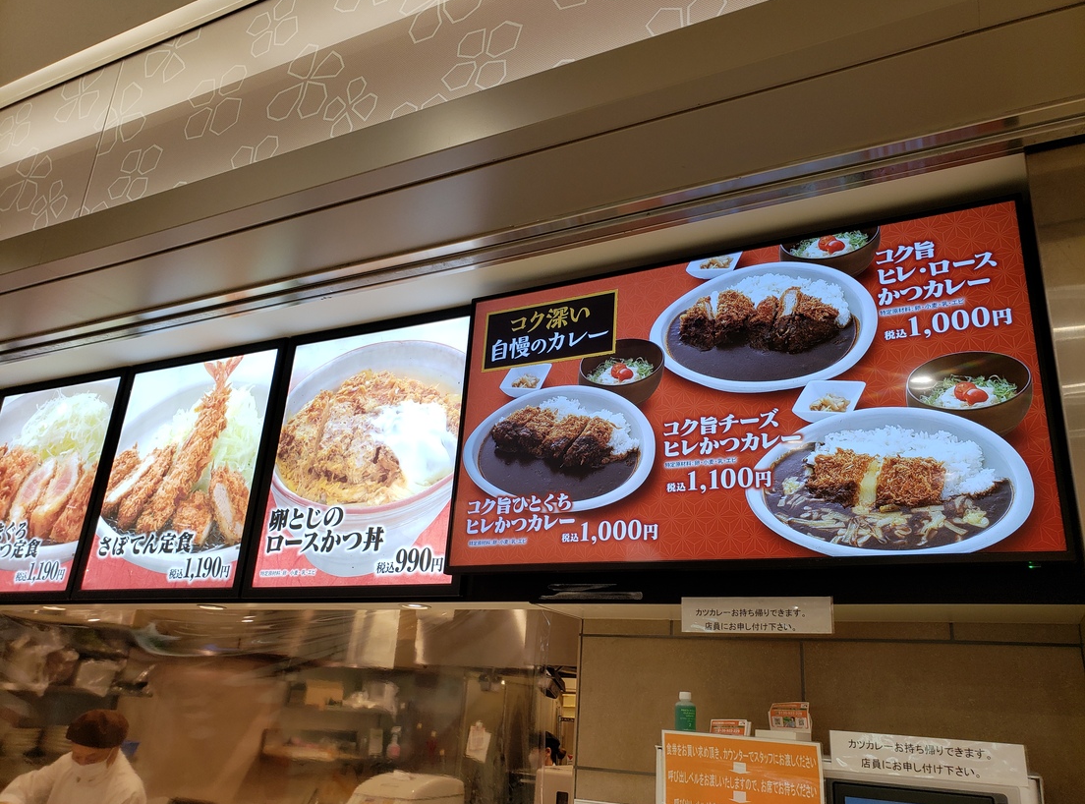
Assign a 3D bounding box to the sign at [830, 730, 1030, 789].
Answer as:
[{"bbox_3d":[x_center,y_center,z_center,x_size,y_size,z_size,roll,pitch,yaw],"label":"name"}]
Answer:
[{"bbox_3d":[0.642,0.597,1.369,0.297,0.063,0.008,-6,-24,25],"label":"sign"}]

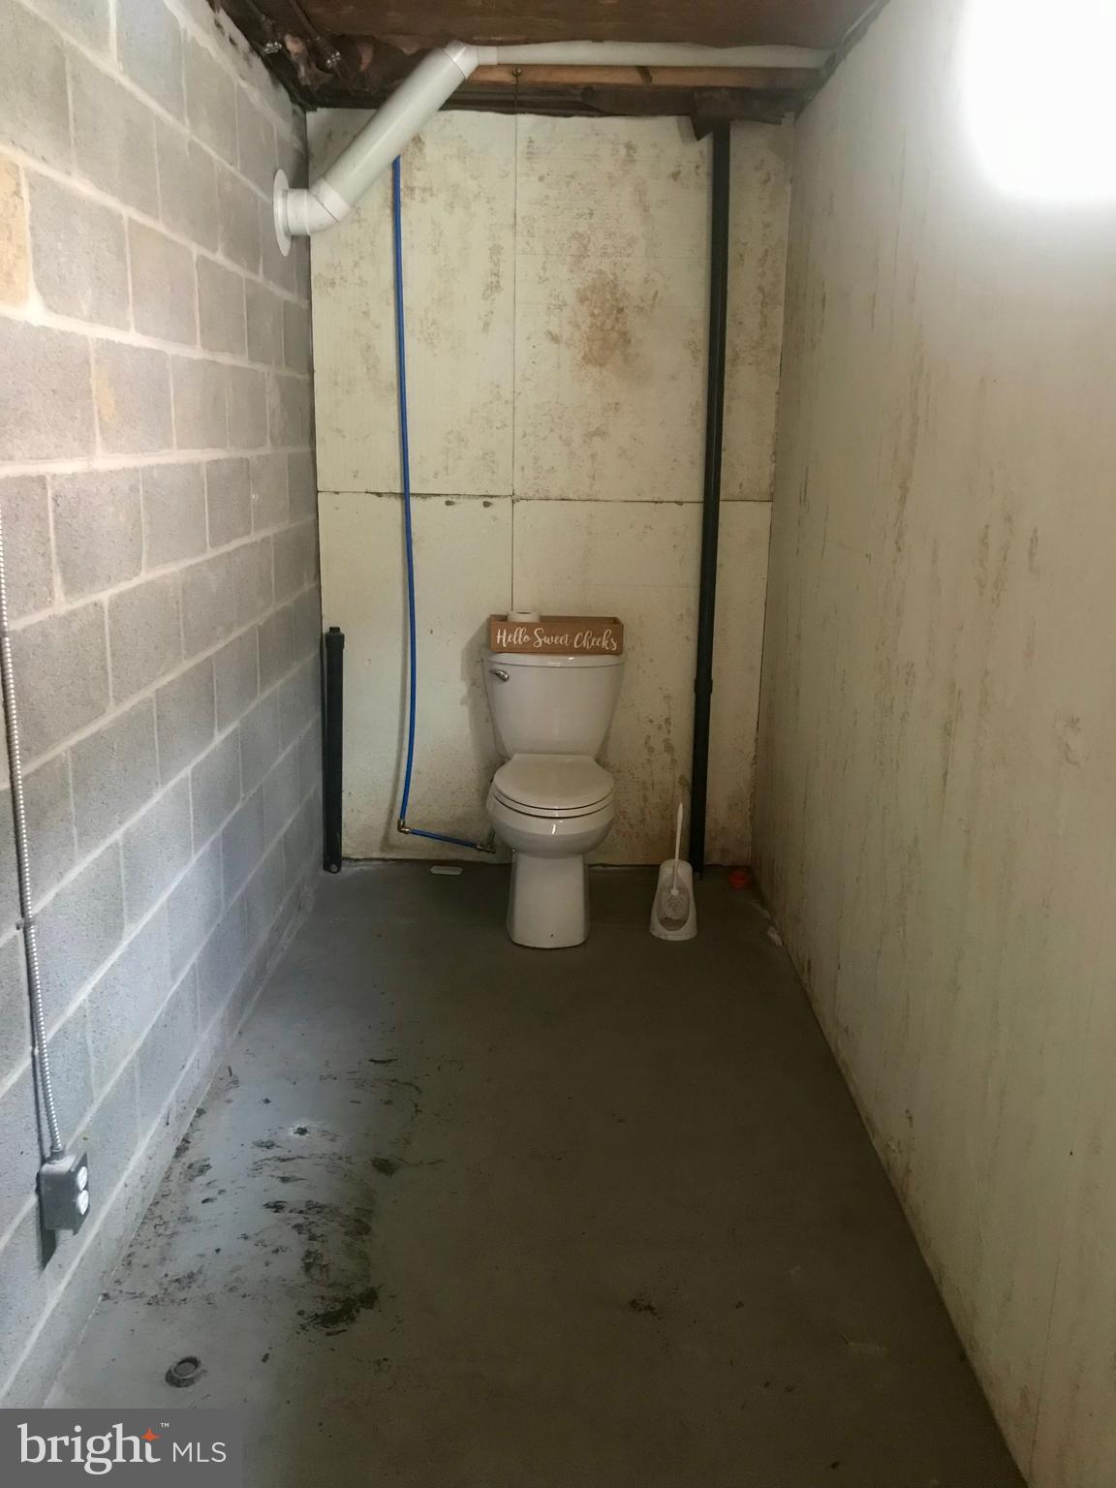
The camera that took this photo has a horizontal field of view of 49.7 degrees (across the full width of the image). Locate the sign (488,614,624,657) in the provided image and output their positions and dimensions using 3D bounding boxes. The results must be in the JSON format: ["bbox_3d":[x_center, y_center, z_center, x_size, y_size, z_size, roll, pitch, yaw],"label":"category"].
[{"bbox_3d":[0.000,-0.333,3.688,0.405,0.100,0.115,1,15,-1],"label":"sign"}]

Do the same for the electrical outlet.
[{"bbox_3d":[-0.730,0.662,1.776,0.056,0.102,0.060,1,15,-1],"label":"electrical outlet"}]

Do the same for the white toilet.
[{"bbox_3d":[-0.018,0.140,3.586,0.429,0.765,0.732,1,15,-1],"label":"white toilet"}]

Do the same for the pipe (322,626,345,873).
[{"bbox_3d":[-0.711,0.025,3.861,0.064,0.817,0.065,1,15,-1],"label":"pipe"}]

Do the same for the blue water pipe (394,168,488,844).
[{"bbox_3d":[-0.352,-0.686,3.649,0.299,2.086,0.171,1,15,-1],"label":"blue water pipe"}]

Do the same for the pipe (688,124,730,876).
[{"bbox_3d":[0.465,-0.659,3.701,0.062,2.277,0.060,0,15,0],"label":"pipe"}]

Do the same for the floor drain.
[{"bbox_3d":[-0.578,0.965,1.854,0.052,0.019,0.056,1,15,-1],"label":"floor drain"}]

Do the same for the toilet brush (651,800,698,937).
[{"bbox_3d":[0.345,0.366,3.512,0.142,0.381,0.148,1,15,-1],"label":"toilet brush"}]

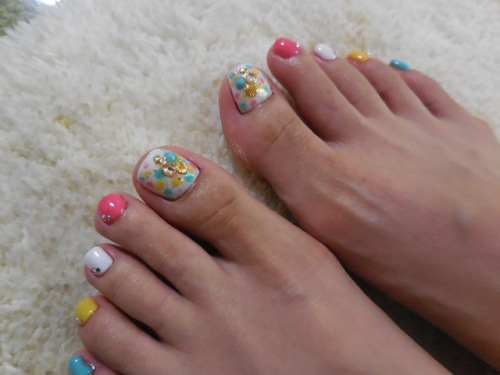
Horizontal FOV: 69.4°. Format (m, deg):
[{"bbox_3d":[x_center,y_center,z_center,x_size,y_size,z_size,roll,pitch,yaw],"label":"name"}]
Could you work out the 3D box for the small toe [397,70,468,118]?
[{"bbox_3d":[0.080,-0.042,0.159,0.029,0.013,0.013,43,76,11],"label":"small toe"}]

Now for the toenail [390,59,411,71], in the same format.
[{"bbox_3d":[0.065,-0.052,0.157,0.009,0.003,0.006,19,49,1],"label":"toenail"}]

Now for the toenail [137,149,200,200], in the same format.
[{"bbox_3d":[-0.030,-0.004,0.128,0.017,0.004,0.015,27,60,3],"label":"toenail"}]

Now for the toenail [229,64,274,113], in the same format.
[{"bbox_3d":[0.000,-0.039,0.140,0.015,0.004,0.017,-24,83,-10],"label":"toenail"}]

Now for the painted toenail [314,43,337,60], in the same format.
[{"bbox_3d":[0.032,-0.056,0.151,0.010,0.003,0.009,7,53,-18],"label":"painted toenail"}]

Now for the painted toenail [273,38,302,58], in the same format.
[{"bbox_3d":[0.015,-0.056,0.146,0.011,0.004,0.009,4,61,-9],"label":"painted toenail"}]

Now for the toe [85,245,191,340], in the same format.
[{"bbox_3d":[-0.039,0.035,0.125,0.036,0.015,0.014,28,72,17],"label":"toe"}]

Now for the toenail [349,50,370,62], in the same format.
[{"bbox_3d":[0.047,-0.056,0.155,0.009,0.003,0.007,8,51,2],"label":"toenail"}]

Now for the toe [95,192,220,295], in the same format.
[{"bbox_3d":[-0.033,0.020,0.126,0.043,0.015,0.015,31,73,13],"label":"toe"}]

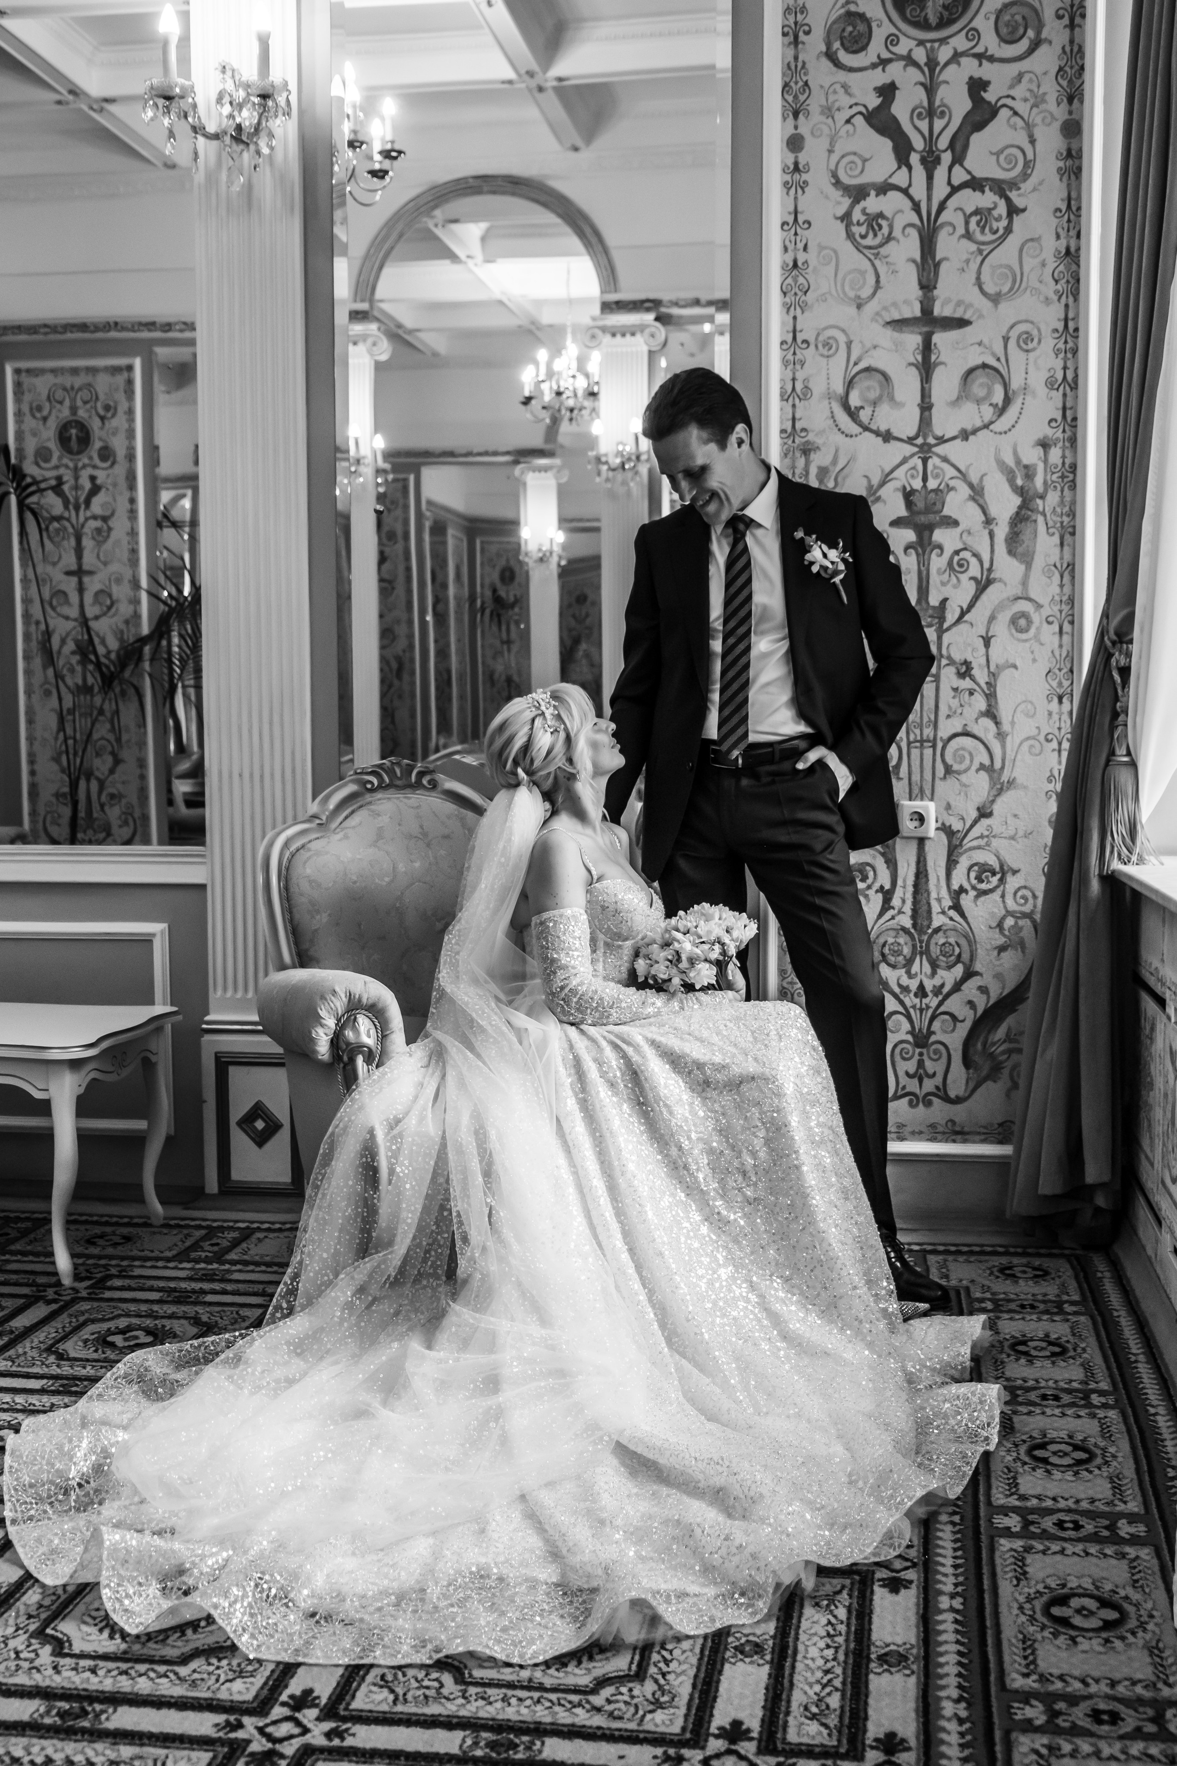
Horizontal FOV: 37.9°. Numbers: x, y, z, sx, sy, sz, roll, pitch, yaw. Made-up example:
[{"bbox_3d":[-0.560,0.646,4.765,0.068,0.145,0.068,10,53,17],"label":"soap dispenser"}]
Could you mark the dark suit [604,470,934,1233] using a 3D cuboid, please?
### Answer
[{"bbox_3d":[0.360,-0.038,3.407,0.630,1.500,0.400,1,4,15],"label":"dark suit"}]

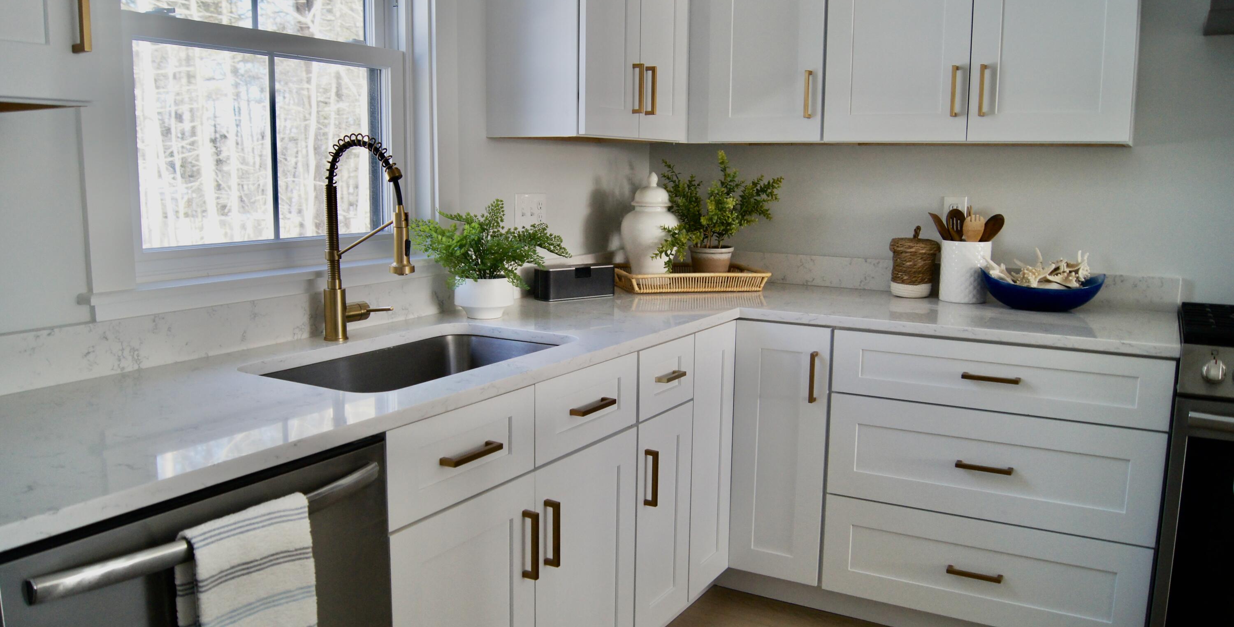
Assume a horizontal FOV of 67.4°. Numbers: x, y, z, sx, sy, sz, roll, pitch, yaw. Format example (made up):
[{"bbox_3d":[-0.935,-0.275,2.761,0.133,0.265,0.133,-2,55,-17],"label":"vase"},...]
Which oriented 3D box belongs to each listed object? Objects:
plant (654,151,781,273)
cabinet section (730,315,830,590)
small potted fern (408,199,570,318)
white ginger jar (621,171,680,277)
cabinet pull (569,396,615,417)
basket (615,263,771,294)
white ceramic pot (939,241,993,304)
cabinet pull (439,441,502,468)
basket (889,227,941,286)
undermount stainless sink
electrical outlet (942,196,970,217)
[{"bbox_3d":[0.331,-0.323,3.154,0.432,0.450,0.368,-1,8,-11],"label":"plant"},{"bbox_3d":[0.579,0.369,2.827,0.278,0.750,0.500,5,10,30],"label":"cabinet section"},{"bbox_3d":[-0.327,-0.144,2.402,0.350,0.310,0.386,5,9,30],"label":"small potted fern"},{"bbox_3d":[0.117,-0.287,3.151,0.201,0.376,0.201,0,8,0],"label":"white ginger jar"},{"bbox_3d":[-0.050,0.204,2.013,0.034,0.011,0.137,5,9,30],"label":"cabinet pull"},{"bbox_3d":[0.240,-0.118,3.183,0.472,0.063,0.370,-1,9,-11],"label":"basket"},{"bbox_3d":[1.083,-0.130,2.876,0.148,0.188,0.148,5,10,30],"label":"white ceramic pot"},{"bbox_3d":[-0.258,0.252,1.654,0.034,0.011,0.137,5,9,30],"label":"cabinet pull"},{"bbox_3d":[0.956,-0.173,2.976,0.155,0.217,0.155,5,10,30],"label":"basket"},{"bbox_3d":[-0.403,0.217,1.962,0.427,0.234,0.744,5,9,30],"label":"undermount stainless sink"},{"bbox_3d":[1.088,-0.318,2.975,0.071,0.114,0.007,5,10,30],"label":"electrical outlet"}]

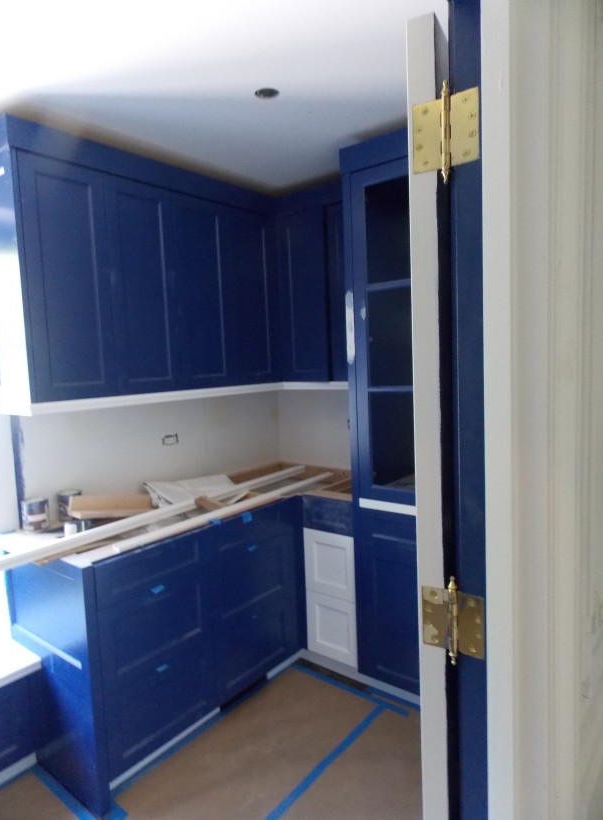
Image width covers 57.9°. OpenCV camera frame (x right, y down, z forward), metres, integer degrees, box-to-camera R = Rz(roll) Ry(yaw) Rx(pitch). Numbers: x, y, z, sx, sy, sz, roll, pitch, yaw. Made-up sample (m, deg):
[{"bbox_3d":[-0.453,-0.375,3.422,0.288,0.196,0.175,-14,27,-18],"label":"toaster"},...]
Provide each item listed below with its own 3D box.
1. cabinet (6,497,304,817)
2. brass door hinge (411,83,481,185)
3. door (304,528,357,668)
[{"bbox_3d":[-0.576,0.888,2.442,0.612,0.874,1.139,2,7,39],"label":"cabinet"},{"bbox_3d":[0.241,-0.465,0.913,0.112,0.166,0.018,2,7,39],"label":"brass door hinge"},{"bbox_3d":[0.144,0.888,2.598,0.290,0.620,0.020,2,7,39],"label":"door"}]

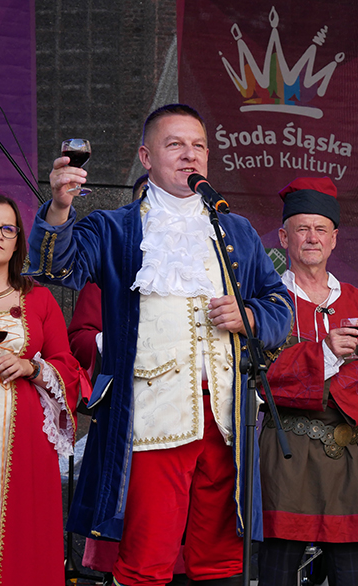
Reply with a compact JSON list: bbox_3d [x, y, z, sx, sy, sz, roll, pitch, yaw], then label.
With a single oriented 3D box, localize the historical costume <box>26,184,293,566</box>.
[{"bbox_3d":[-0.052,0.226,6.620,0.690,1.040,0.480,1,-8,-15],"label":"historical costume"}]

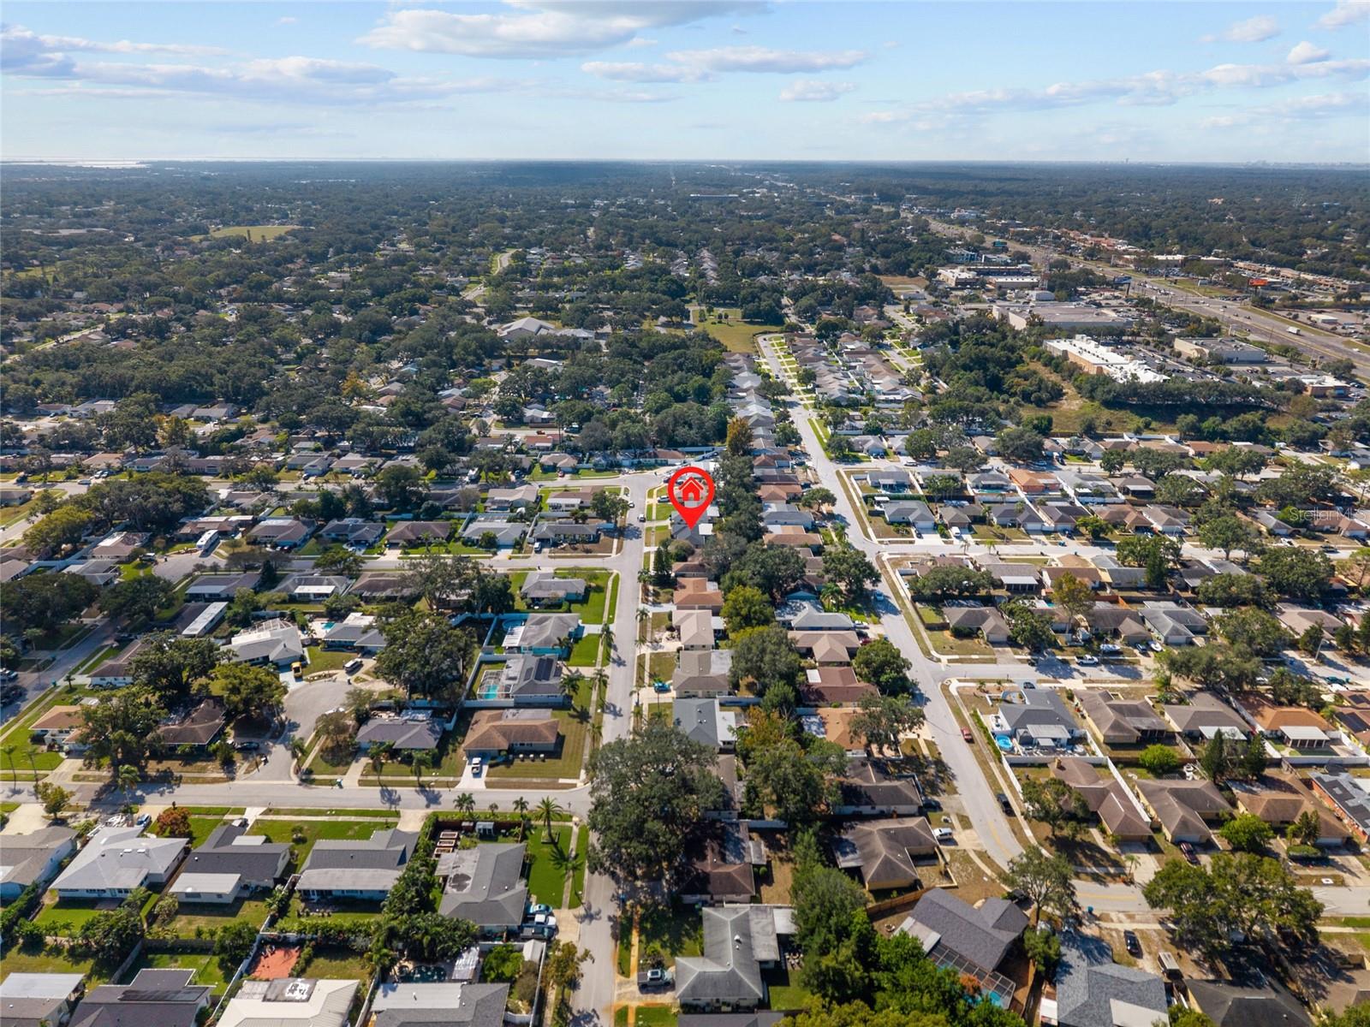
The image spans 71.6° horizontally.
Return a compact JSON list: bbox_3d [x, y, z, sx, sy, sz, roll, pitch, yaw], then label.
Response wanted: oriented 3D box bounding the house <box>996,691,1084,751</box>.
[{"bbox_3d":[80.743,46.043,218.698,15.400,4.600,19.700,0,21,0],"label":"house"}]

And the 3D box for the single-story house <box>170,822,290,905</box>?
[{"bbox_3d":[-80.823,62.798,173.334,17.000,4.400,18.200,0,21,0],"label":"single-story house"}]

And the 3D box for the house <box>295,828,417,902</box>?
[{"bbox_3d":[-59.428,63.010,172.455,18.400,4.500,15.500,0,21,0],"label":"house"}]

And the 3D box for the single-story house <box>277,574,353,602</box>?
[{"bbox_3d":[-109.034,21.149,280.912,19.000,4.200,14.200,0,21,0],"label":"single-story house"}]

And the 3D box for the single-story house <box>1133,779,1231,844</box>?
[{"bbox_3d":[98.508,57.548,185.074,14.800,4.200,16.000,0,21,-1],"label":"single-story house"}]

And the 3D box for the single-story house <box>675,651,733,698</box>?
[{"bbox_3d":[4.738,38.983,234.292,14.400,4.000,18.500,0,21,-1],"label":"single-story house"}]

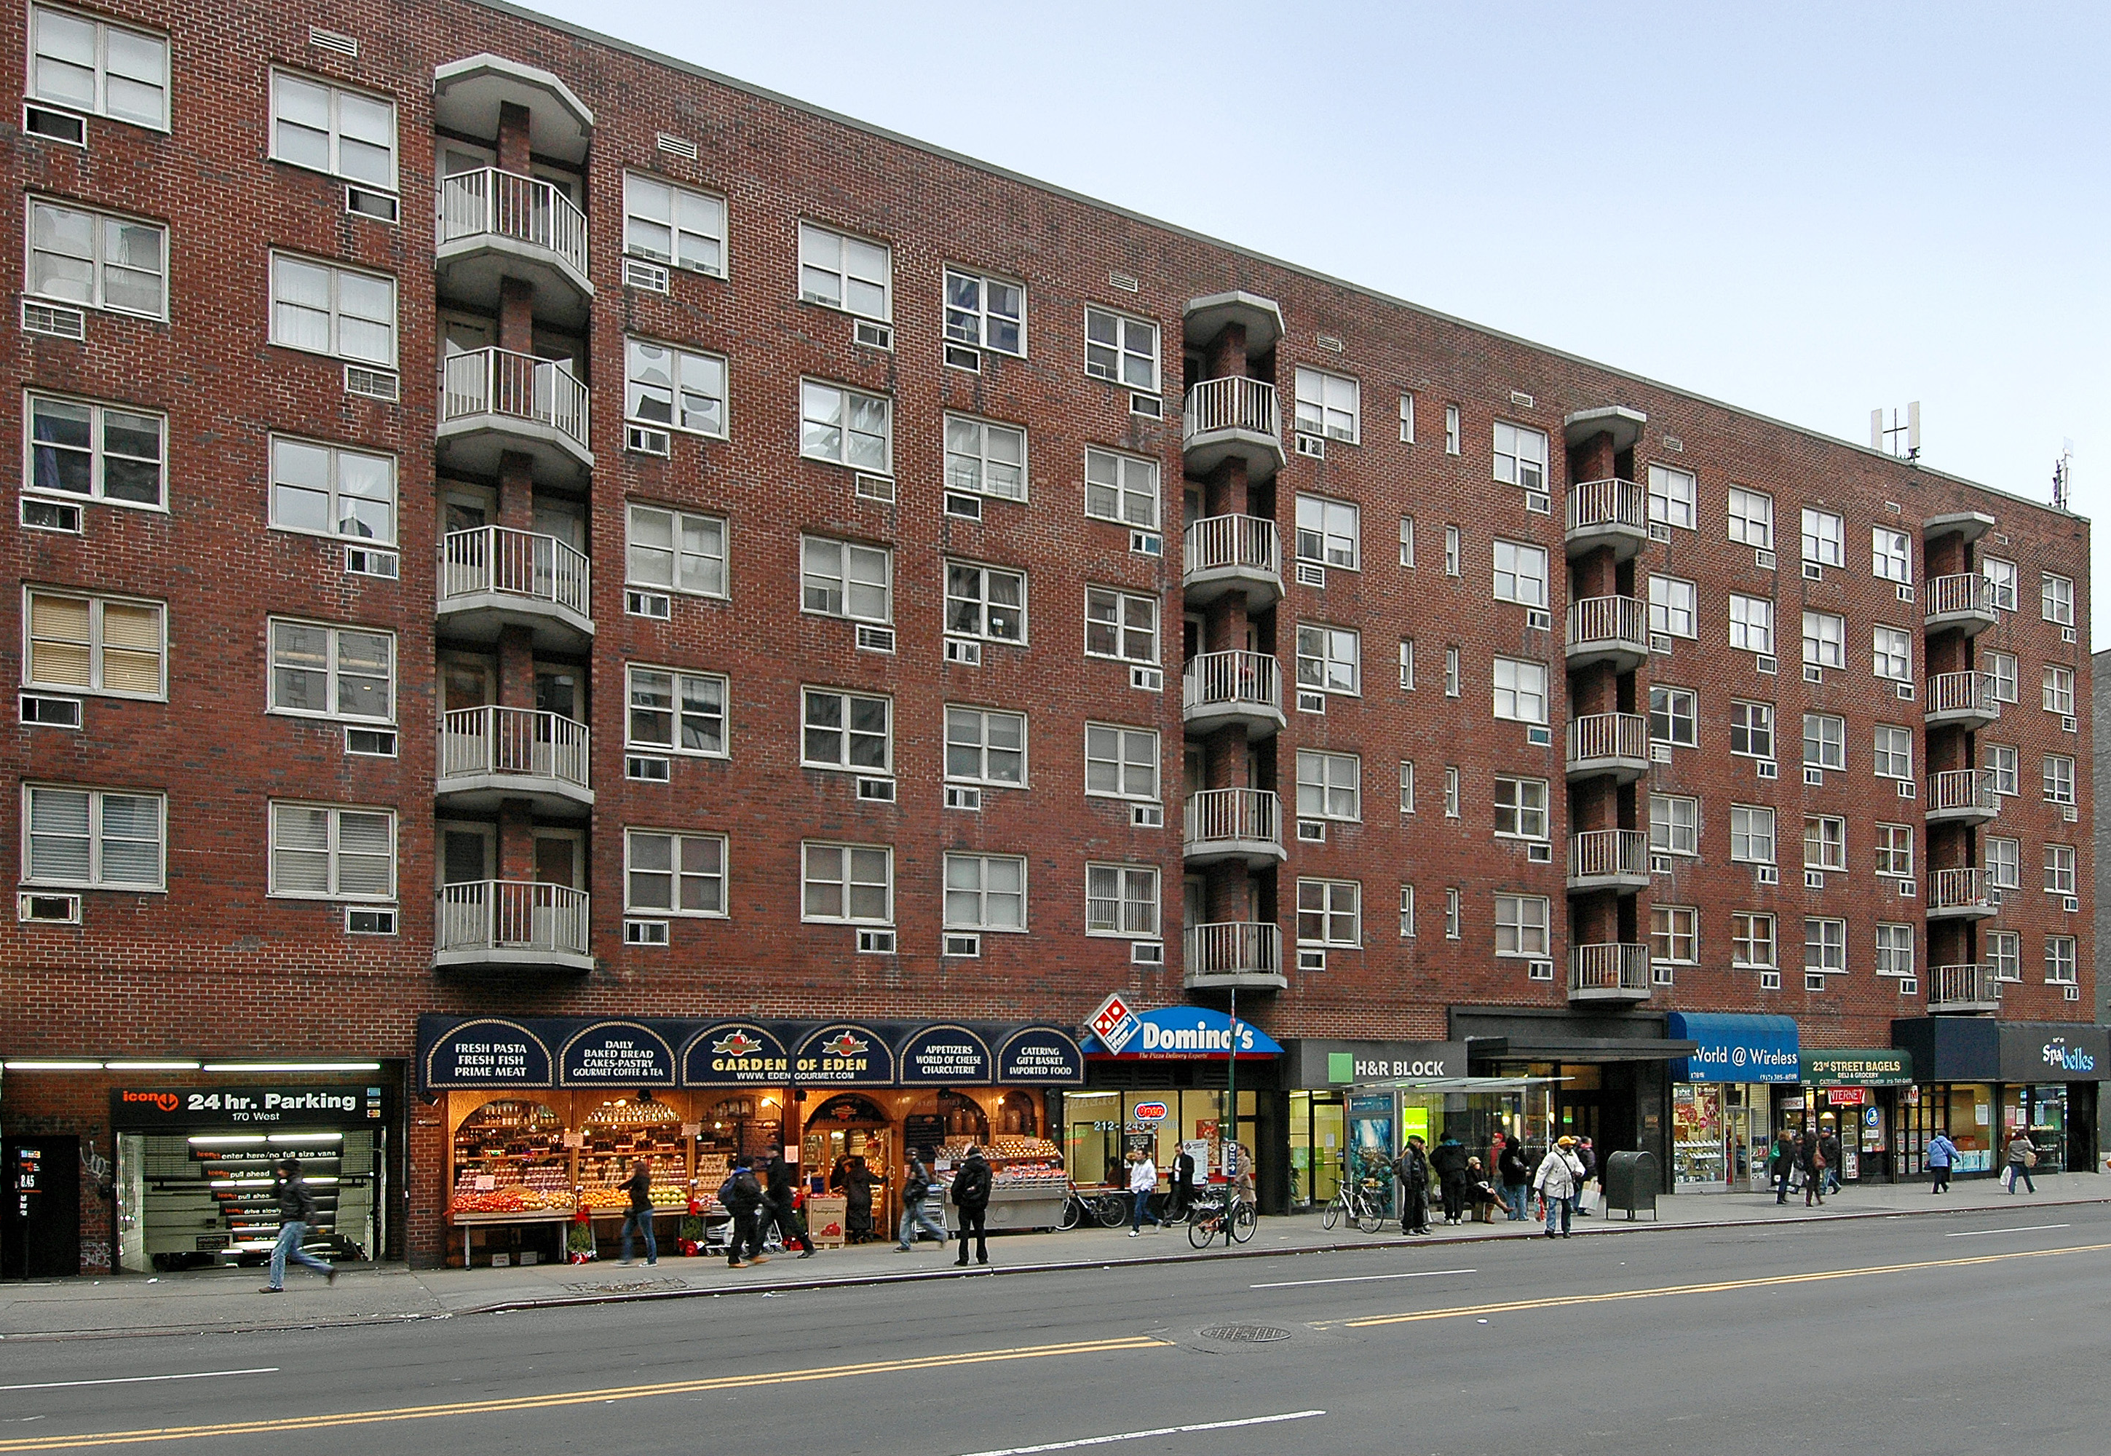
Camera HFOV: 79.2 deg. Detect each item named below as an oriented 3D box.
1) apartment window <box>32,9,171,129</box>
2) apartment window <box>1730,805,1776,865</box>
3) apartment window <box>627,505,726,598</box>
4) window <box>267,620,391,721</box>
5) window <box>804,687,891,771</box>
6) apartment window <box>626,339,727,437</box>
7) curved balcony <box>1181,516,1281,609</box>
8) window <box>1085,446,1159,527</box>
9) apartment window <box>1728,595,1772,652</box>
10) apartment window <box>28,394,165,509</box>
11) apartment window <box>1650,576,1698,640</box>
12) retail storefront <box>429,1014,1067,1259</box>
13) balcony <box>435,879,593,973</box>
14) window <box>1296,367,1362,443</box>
[{"bbox_3d":[-13.334,-9.212,17.761,1.600,1.430,0.150,4,-5,-25],"label":"apartment window"},{"bbox_3d":[17.697,2.709,32.341,1.650,1.370,0.150,2,-6,-25],"label":"apartment window"},{"bbox_3d":[-6.433,-2.999,21.724,1.629,1.420,0.150,1,-3,-25],"label":"apartment window"},{"bbox_3d":[-10.779,-0.815,19.071,1.675,1.403,0.150,2,-6,-25],"label":"window"},{"bbox_3d":[-3.719,0.046,22.650,1.660,1.410,0.150,4,-6,-25],"label":"window"},{"bbox_3d":[-6.269,-5.617,21.217,1.668,1.370,0.150,2,-6,-25],"label":"apartment window"},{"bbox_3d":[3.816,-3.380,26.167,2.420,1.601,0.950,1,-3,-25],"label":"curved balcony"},{"bbox_3d":[1.294,-4.602,24.684,1.637,1.345,0.150,3,-7,-25],"label":"window"},{"bbox_3d":[17.583,-2.607,32.251,1.660,1.310,0.150,2,-6,-25],"label":"apartment window"},{"bbox_3d":[-13.681,-3.949,18.240,1.663,1.443,0.160,3,-8,-26],"label":"apartment window"},{"bbox_3d":[15.058,-2.922,31.138,1.654,1.427,0.150,3,-7,-25],"label":"apartment window"},{"bbox_3d":[-4.574,6.854,21.723,11.000,3.866,1.200,5,-2,-25],"label":"retail storefront"},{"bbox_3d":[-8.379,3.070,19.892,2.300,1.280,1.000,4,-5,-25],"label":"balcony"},{"bbox_3d":[5.855,-6.965,27.455,1.718,1.454,0.160,3,-8,-26],"label":"window"}]

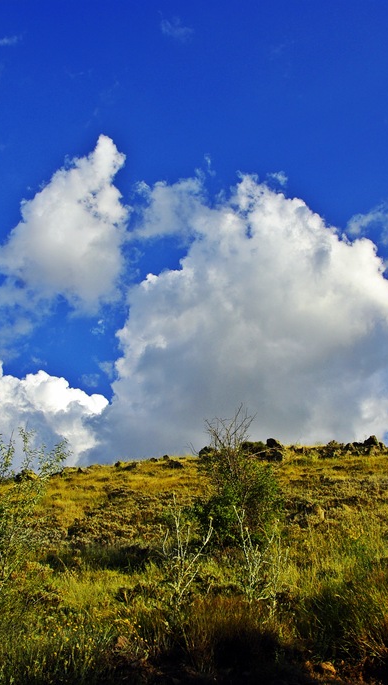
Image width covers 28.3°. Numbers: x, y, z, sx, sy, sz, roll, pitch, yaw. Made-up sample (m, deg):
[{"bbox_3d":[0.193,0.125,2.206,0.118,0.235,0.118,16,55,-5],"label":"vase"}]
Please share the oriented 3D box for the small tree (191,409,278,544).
[{"bbox_3d":[0.630,1.950,11.300,1.280,2.000,1.200,0,-11,0],"label":"small tree"}]

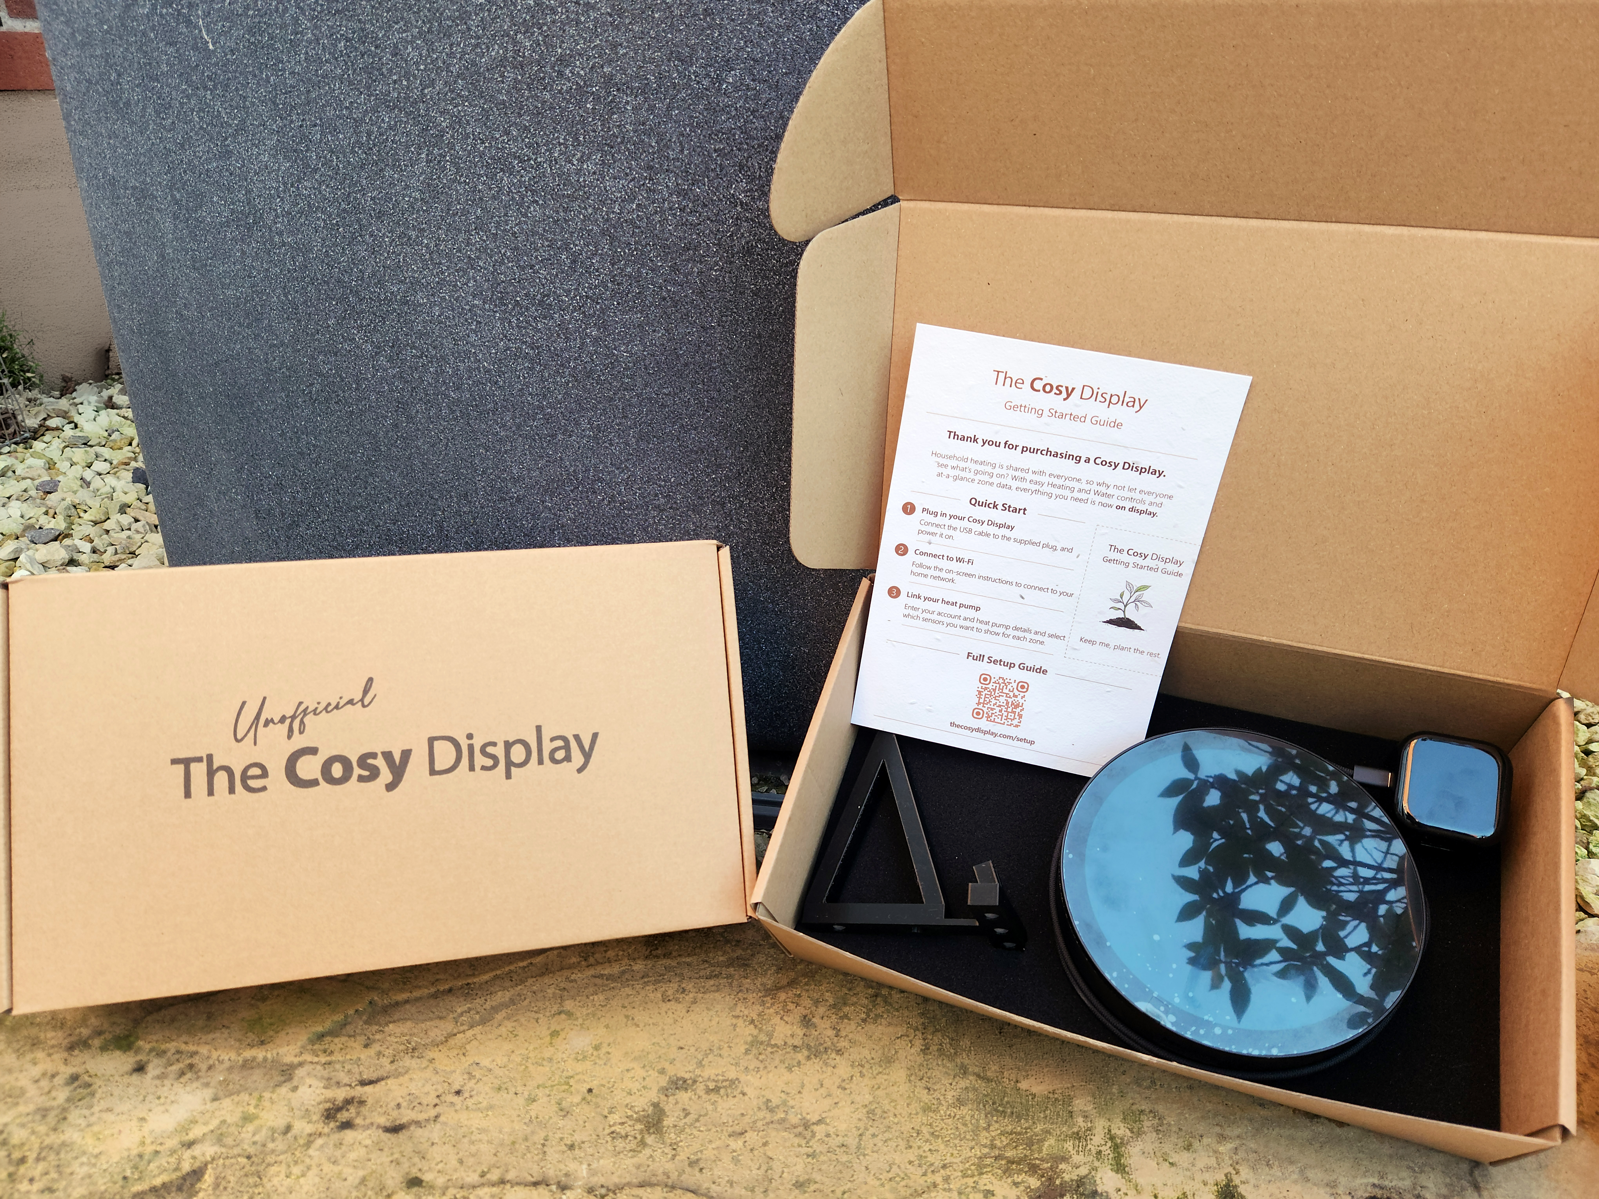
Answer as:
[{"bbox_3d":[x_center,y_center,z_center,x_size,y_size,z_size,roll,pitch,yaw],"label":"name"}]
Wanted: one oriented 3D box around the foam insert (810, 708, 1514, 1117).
[{"bbox_3d":[0.170,0.132,0.537,0.313,0.027,0.175,10,60,19],"label":"foam insert"}]

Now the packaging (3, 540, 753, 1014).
[{"bbox_3d":[-0.194,0.079,0.531,0.322,0.184,0.092,-4,-6,-11],"label":"packaging"}]

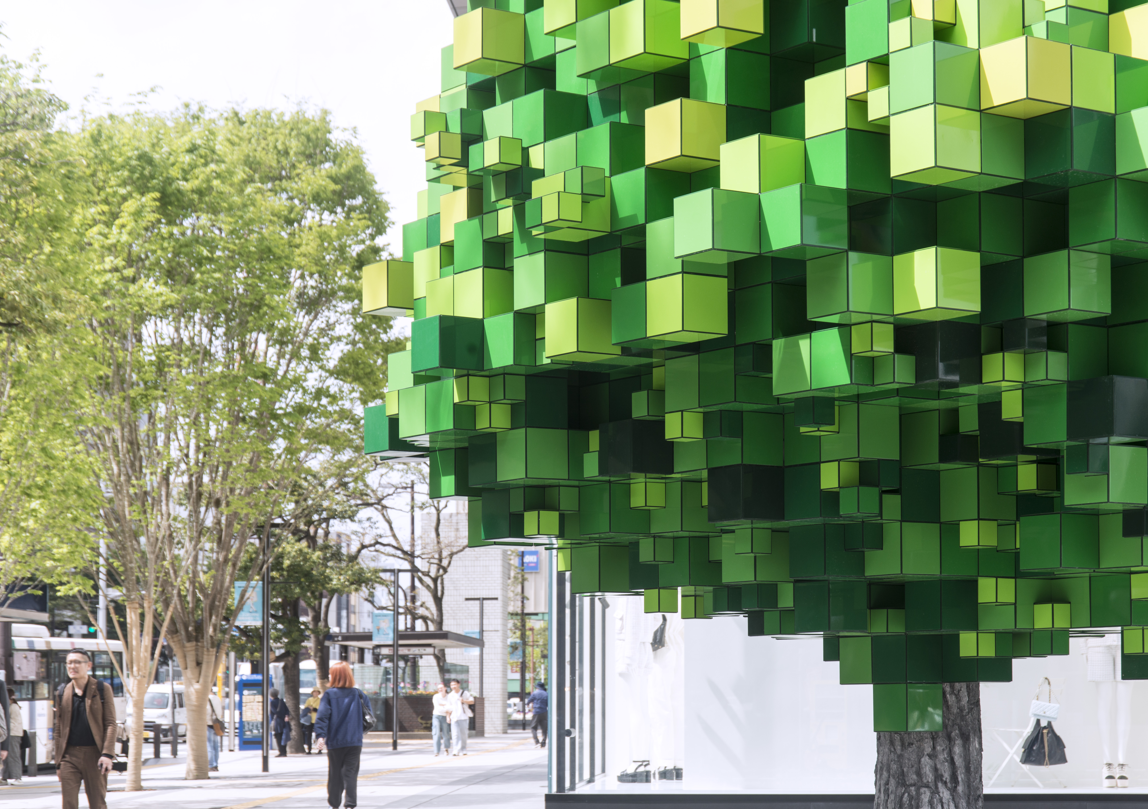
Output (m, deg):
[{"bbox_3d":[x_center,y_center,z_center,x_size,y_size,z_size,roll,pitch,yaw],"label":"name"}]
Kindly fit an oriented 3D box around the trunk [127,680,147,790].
[{"bbox_3d":[-6.205,4.683,33.400,0.250,1.570,0.250,0,-6,0],"label":"trunk"}]

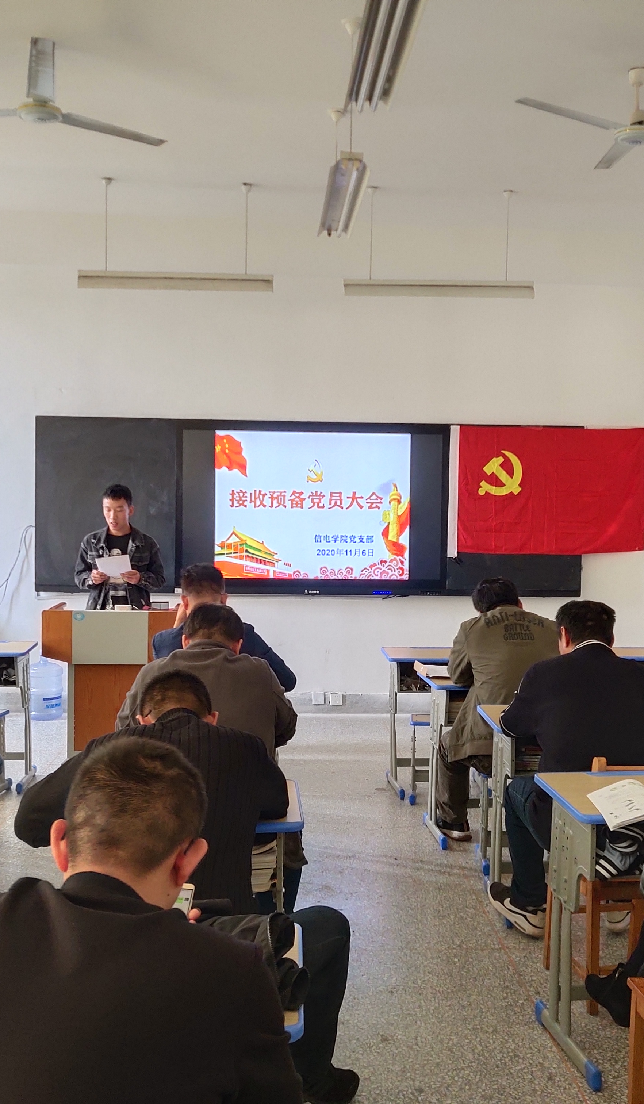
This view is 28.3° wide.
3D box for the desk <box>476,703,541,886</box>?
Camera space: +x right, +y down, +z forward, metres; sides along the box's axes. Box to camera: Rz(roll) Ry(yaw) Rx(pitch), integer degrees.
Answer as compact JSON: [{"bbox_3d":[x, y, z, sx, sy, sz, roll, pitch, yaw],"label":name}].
[{"bbox_3d":[0.977,1.048,5.187,0.610,0.750,0.480,1,3,-3],"label":"desk"}]

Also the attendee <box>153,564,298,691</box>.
[{"bbox_3d":[-0.412,0.661,5.156,0.580,1.200,0.750,1,1,-3],"label":"attendee"}]

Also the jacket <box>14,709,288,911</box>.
[{"bbox_3d":[-0.373,0.611,2.873,0.630,0.540,0.460,1,1,-3],"label":"jacket"}]

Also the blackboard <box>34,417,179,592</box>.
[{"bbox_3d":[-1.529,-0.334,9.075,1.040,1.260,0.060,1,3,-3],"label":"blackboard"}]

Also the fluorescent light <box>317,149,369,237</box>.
[{"bbox_3d":[0.077,-1.443,5.216,0.170,0.090,1.270,1,3,-3],"label":"fluorescent light"}]

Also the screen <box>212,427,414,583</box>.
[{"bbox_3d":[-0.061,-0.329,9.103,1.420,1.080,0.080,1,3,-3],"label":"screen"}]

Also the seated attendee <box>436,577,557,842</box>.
[{"bbox_3d":[0.788,0.746,5.663,0.500,1.280,0.900,0,2,-3],"label":"seated attendee"}]

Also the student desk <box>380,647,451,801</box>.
[{"bbox_3d":[0.661,0.951,7.228,0.600,0.750,0.500,0,2,-3],"label":"student desk"}]

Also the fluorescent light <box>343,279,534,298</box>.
[{"bbox_3d":[0.772,-1.728,8.395,1.260,0.110,0.160,0,2,-3],"label":"fluorescent light"}]

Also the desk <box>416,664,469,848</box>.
[{"bbox_3d":[0.797,0.992,6.158,0.610,0.750,0.480,1,3,-3],"label":"desk"}]

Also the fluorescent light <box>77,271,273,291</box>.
[{"bbox_3d":[-0.909,-1.689,7.964,1.230,0.125,0.150,1,3,-3],"label":"fluorescent light"}]

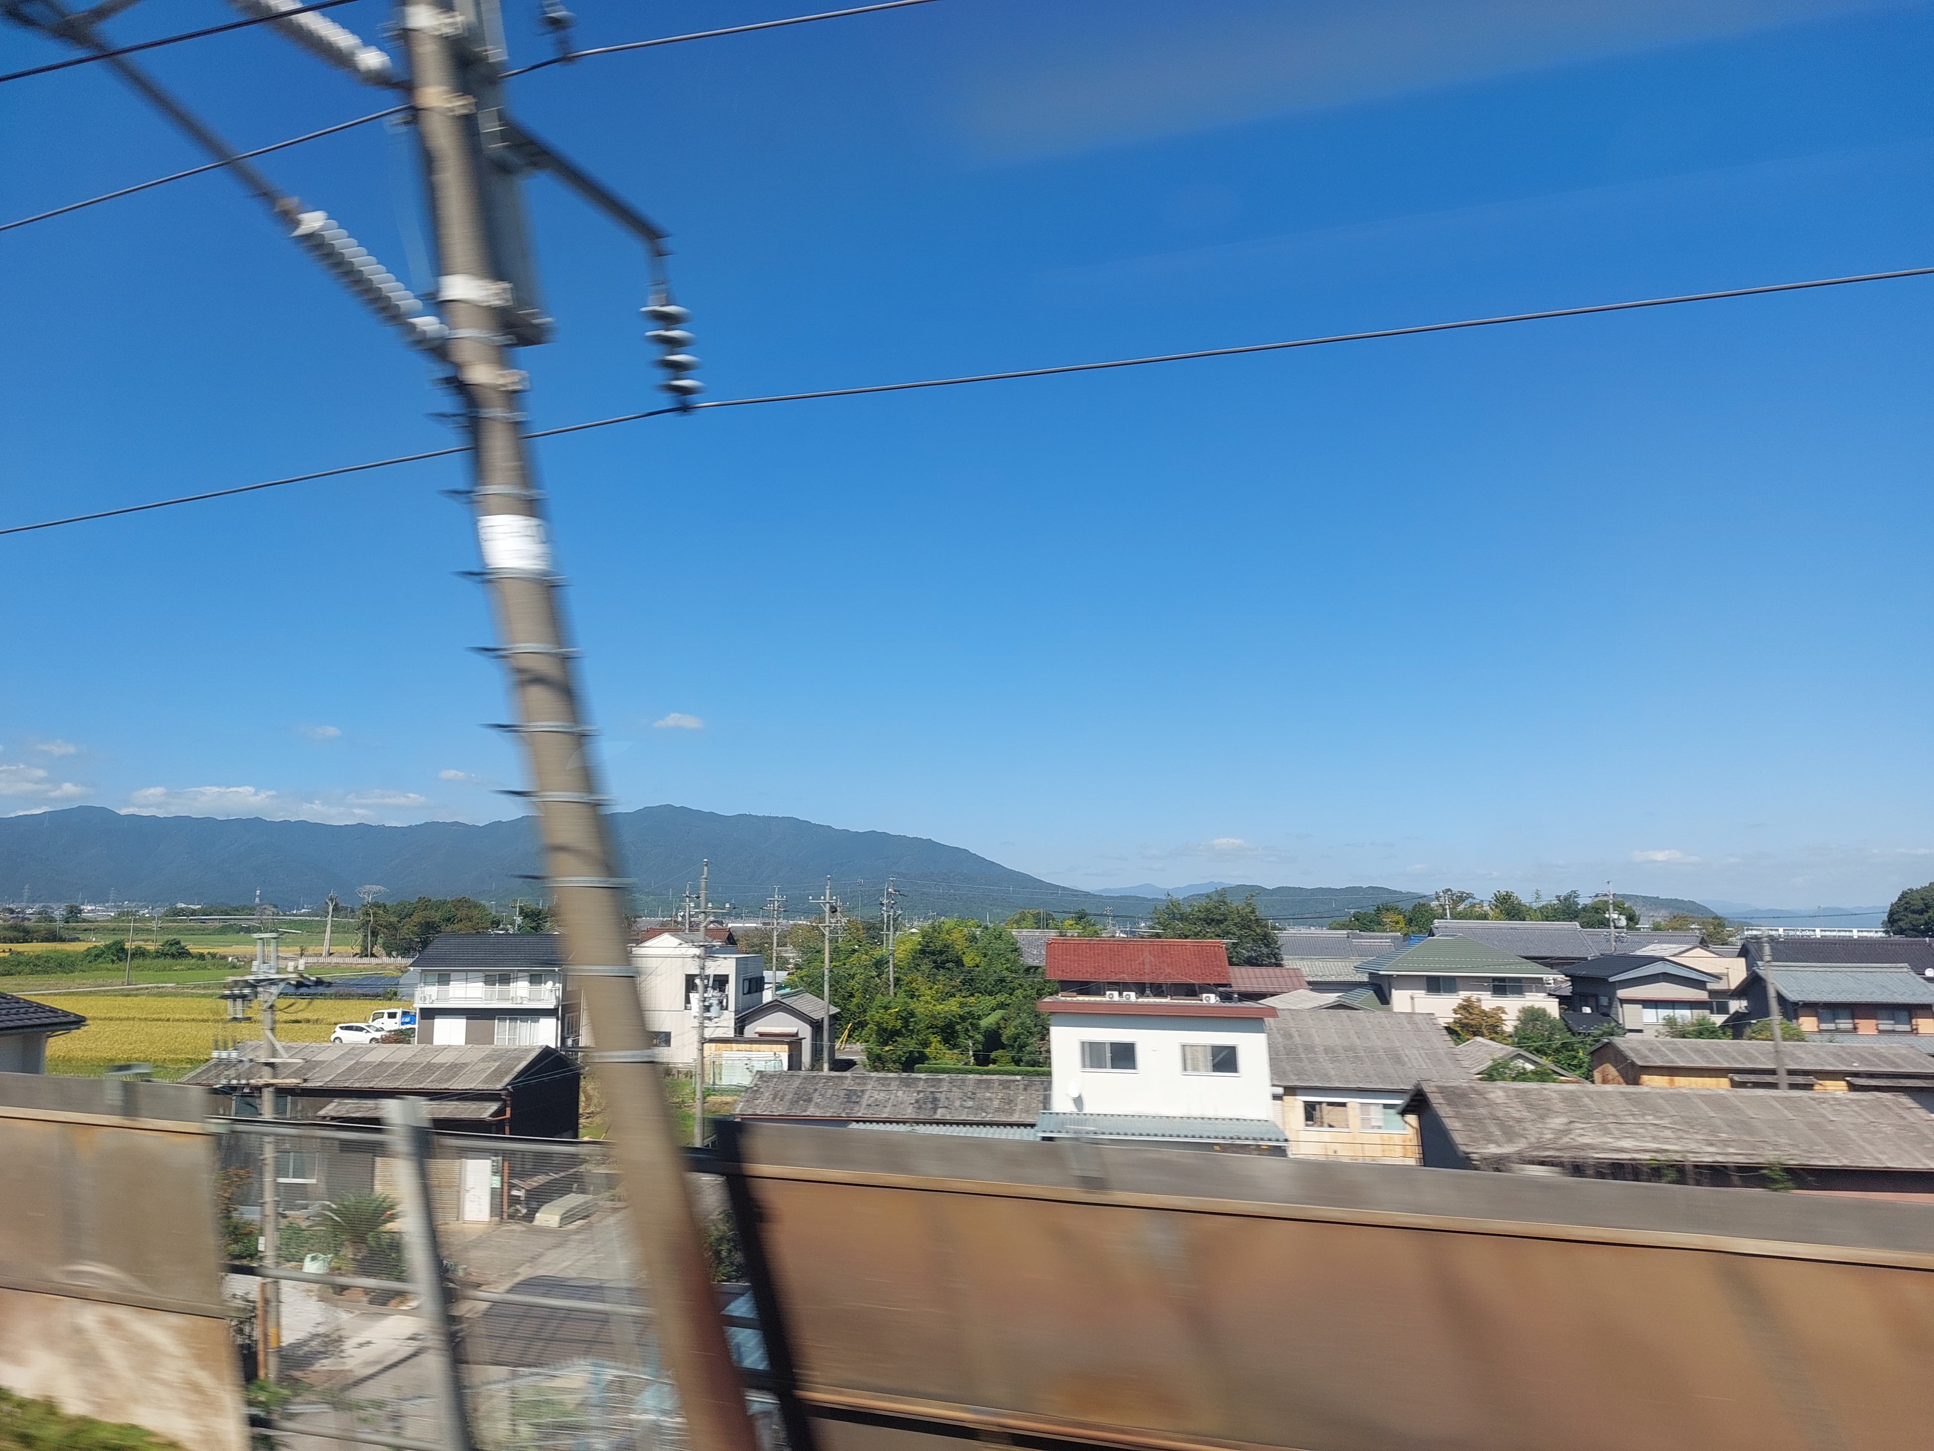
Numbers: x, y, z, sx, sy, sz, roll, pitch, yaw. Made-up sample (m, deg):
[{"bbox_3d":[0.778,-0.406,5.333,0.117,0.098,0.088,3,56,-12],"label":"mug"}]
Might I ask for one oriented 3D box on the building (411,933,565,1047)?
[{"bbox_3d":[-31.393,18.186,91.200,10.000,8.000,8.600,1,-8,-3],"label":"building"}]

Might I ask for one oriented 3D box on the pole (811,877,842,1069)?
[{"bbox_3d":[-8.488,15.104,81.000,1.700,11.800,0.600,0,-8,6],"label":"pole"}]

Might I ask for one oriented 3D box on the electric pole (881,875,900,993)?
[{"bbox_3d":[-5.187,16.778,93.000,1.100,12.000,0.700,0,-8,6],"label":"electric pole"}]

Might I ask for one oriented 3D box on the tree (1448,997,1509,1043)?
[{"bbox_3d":[29.368,18.070,77.000,3.500,5.000,3.400,1,-8,0],"label":"tree"}]

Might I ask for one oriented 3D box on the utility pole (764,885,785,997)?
[{"bbox_3d":[-15.312,18.863,107.000,1.400,11.600,0.800,0,-8,6],"label":"utility pole"}]

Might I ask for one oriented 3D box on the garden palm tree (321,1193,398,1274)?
[{"bbox_3d":[-15.491,12.958,34.200,2.050,2.050,2.000,1,-8,0],"label":"garden palm tree"}]

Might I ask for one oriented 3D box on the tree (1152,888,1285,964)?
[{"bbox_3d":[19.647,18.989,106.000,10.400,12.000,10.000,1,-8,0],"label":"tree"}]

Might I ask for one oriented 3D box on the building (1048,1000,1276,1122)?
[{"bbox_3d":[6.221,12.291,43.300,7.400,6.700,5.000,-1,-8,10],"label":"building"}]

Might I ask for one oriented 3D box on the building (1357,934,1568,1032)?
[{"bbox_3d":[32.704,18.676,90.000,11.400,8.400,9.800,0,-8,8],"label":"building"}]

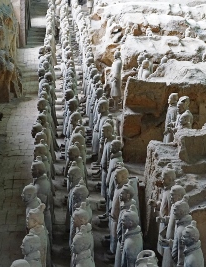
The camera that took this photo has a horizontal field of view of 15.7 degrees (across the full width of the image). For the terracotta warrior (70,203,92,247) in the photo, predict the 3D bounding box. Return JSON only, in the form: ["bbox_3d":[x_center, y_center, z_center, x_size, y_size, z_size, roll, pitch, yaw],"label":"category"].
[{"bbox_3d":[-0.304,1.815,10.304,0.410,1.820,0.550,0,16,-4],"label":"terracotta warrior"}]

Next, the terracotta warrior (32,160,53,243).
[{"bbox_3d":[-0.979,1.284,12.151,0.410,1.820,0.550,0,16,-4],"label":"terracotta warrior"}]

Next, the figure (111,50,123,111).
[{"bbox_3d":[0.437,-1.595,22.459,0.390,1.830,0.550,0,16,-4],"label":"figure"}]

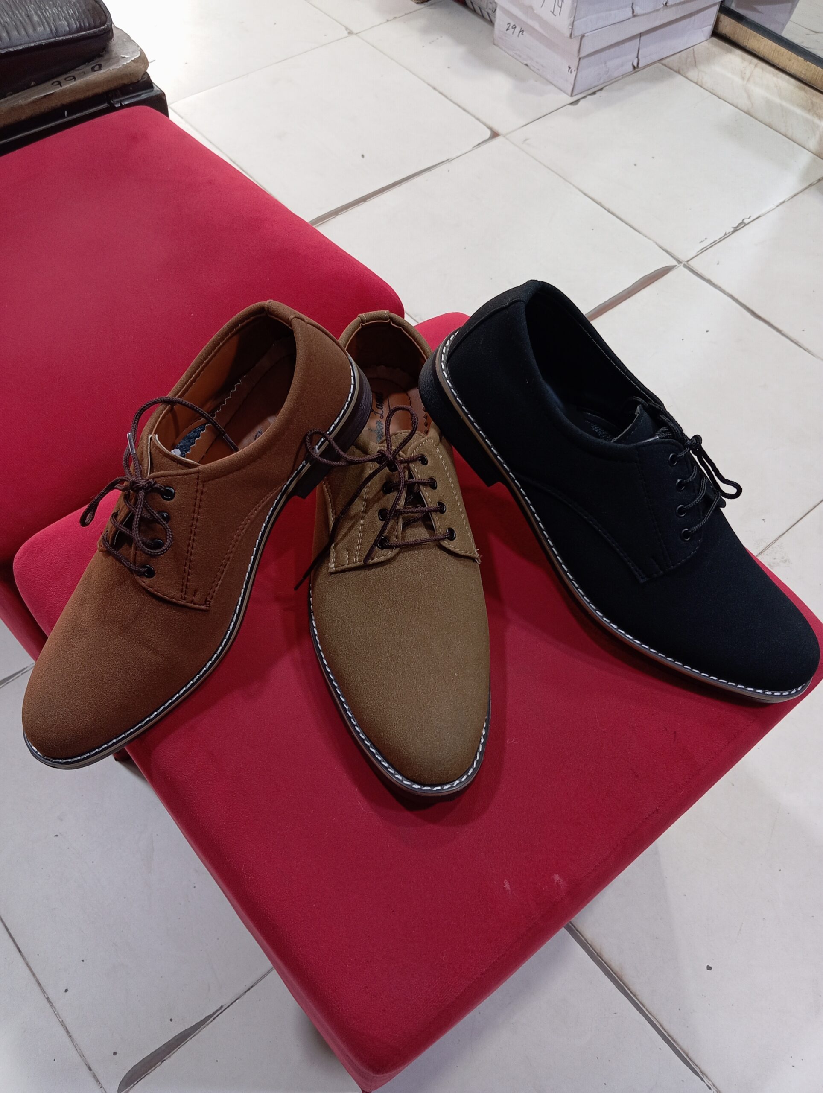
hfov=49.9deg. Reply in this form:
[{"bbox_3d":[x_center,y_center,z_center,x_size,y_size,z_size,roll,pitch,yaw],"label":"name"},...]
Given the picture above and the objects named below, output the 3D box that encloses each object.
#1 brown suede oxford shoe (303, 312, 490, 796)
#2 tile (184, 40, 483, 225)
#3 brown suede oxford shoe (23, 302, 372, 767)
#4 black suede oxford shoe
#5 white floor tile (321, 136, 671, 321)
[{"bbox_3d":[-0.010,-0.008,0.533,0.108,0.112,0.300,-5,58,-11],"label":"brown suede oxford shoe"},{"bbox_3d":[-0.127,-0.718,1.501,0.396,0.010,0.396,-34,65,-22],"label":"tile"},{"bbox_3d":[-0.141,-0.010,0.506,0.108,0.112,0.300,34,83,18],"label":"brown suede oxford shoe"},{"bbox_3d":[0.138,-0.024,0.503,0.300,0.112,0.108,42,65,-2],"label":"black suede oxford shoe"},{"bbox_3d":[0.129,-0.453,1.344,0.396,0.010,0.396,-34,65,-22],"label":"white floor tile"}]

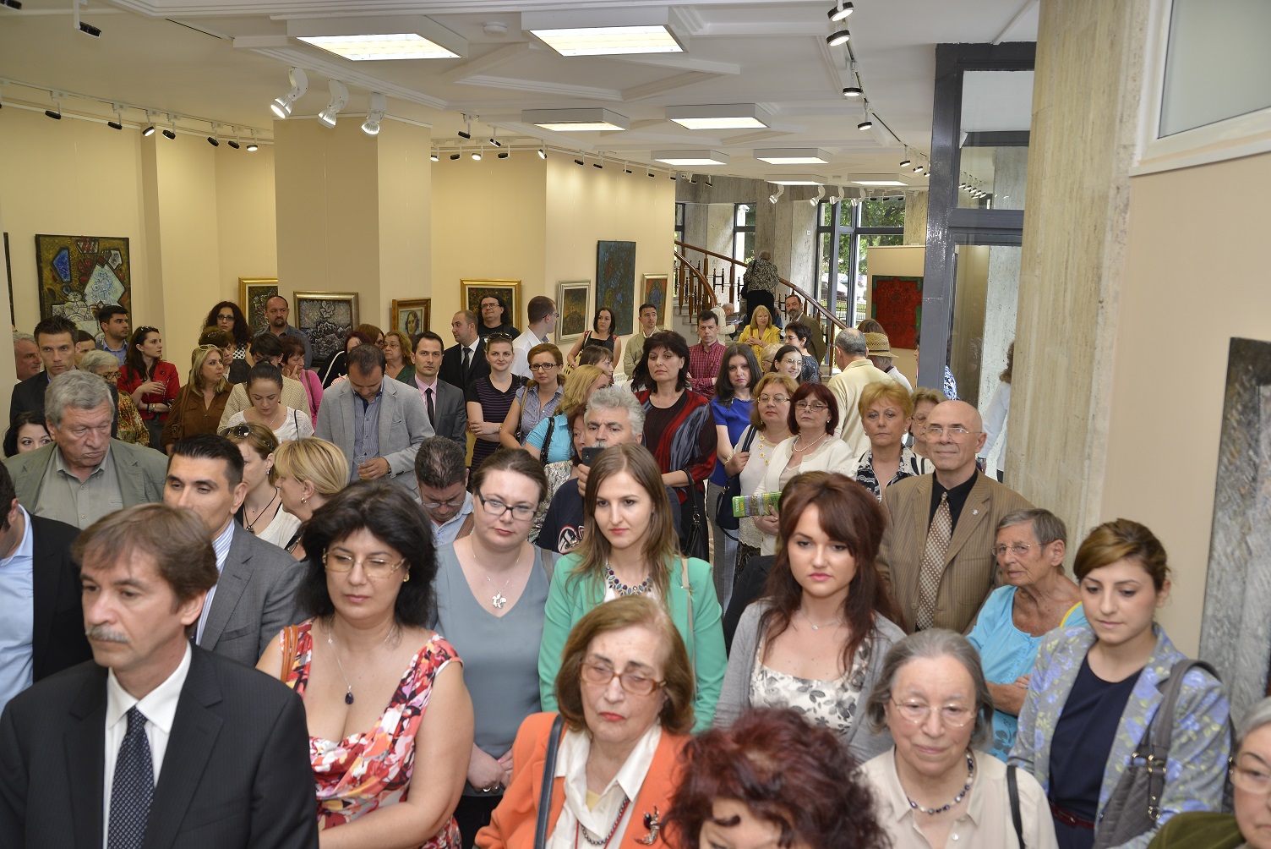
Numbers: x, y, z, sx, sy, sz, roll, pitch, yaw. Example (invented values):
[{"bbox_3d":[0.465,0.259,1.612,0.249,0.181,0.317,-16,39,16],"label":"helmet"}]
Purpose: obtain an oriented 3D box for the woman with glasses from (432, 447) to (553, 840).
[{"bbox_3d":[-0.321,0.868,2.497,0.480,1.650,0.340,-1,10,-10],"label":"woman with glasses"}]

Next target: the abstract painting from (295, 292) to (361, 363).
[{"bbox_3d":[-2.399,-0.732,7.681,0.566,0.584,0.060,4,10,15],"label":"abstract painting"}]

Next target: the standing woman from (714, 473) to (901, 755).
[{"bbox_3d":[0.354,0.914,2.127,0.450,1.670,0.300,5,10,22],"label":"standing woman"}]

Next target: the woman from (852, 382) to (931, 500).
[{"bbox_3d":[1.014,0.612,4.142,0.460,1.620,0.300,6,11,26],"label":"woman"}]

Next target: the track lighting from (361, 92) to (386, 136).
[{"bbox_3d":[-1.687,-1.999,6.365,0.130,0.275,0.190,-5,11,-30],"label":"track lighting"}]

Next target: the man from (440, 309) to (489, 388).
[{"bbox_3d":[-1.231,0.029,7.239,0.500,1.728,0.330,3,9,11],"label":"man"}]

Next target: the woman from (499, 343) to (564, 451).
[{"bbox_3d":[-0.533,0.366,5.532,0.460,1.638,0.320,1,9,-3],"label":"woman"}]

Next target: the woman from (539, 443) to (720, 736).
[{"bbox_3d":[-0.025,0.871,2.375,0.460,1.676,0.310,2,9,4],"label":"woman"}]

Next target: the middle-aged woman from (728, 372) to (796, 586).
[{"bbox_3d":[0.606,0.563,4.530,0.480,1.612,0.330,3,10,14],"label":"middle-aged woman"}]

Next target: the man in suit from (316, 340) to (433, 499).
[{"bbox_3d":[-1.215,0.461,4.687,0.560,1.698,0.380,0,9,-5],"label":"man in suit"}]

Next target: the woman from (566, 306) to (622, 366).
[{"bbox_3d":[-0.376,-0.323,9.665,0.480,1.630,0.300,2,10,8],"label":"woman"}]

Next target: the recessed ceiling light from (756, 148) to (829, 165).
[{"bbox_3d":[1.526,-2.584,9.538,0.620,0.085,0.590,5,10,23],"label":"recessed ceiling light"}]

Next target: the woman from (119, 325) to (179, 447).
[{"bbox_3d":[-3.455,0.077,7.128,0.470,1.589,0.330,-4,11,-29],"label":"woman"}]

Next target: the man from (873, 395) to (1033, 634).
[{"bbox_3d":[0.952,0.759,3.244,0.520,1.700,0.340,10,13,42],"label":"man"}]

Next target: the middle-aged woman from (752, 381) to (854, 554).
[{"bbox_3d":[0.744,0.591,4.428,0.500,1.564,0.380,9,12,40],"label":"middle-aged woman"}]

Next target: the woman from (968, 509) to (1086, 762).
[{"bbox_3d":[1.038,0.944,2.718,0.470,1.460,0.340,7,11,33],"label":"woman"}]

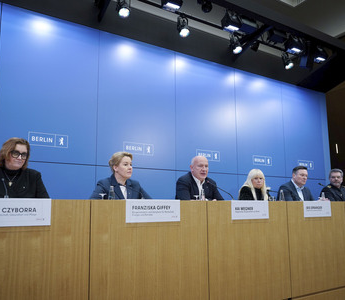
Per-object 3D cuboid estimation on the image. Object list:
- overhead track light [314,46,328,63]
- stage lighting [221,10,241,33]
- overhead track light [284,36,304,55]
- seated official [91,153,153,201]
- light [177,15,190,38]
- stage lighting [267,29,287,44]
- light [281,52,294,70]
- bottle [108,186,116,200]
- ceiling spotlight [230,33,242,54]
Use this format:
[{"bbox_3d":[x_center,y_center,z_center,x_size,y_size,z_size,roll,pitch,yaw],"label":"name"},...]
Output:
[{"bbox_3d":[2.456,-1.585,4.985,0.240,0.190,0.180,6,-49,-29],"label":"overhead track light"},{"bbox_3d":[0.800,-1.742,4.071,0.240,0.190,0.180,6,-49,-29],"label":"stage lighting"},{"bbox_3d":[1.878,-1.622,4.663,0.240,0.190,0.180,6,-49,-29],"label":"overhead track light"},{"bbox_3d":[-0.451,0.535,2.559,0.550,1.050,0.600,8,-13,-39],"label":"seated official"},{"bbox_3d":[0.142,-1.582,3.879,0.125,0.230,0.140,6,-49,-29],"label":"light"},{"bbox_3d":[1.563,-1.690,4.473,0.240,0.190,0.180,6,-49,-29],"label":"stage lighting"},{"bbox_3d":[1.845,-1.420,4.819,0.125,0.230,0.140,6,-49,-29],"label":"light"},{"bbox_3d":[-0.462,0.370,2.256,0.056,0.190,0.056,6,-11,-29],"label":"bottle"},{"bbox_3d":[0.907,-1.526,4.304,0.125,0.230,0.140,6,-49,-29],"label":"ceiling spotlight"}]

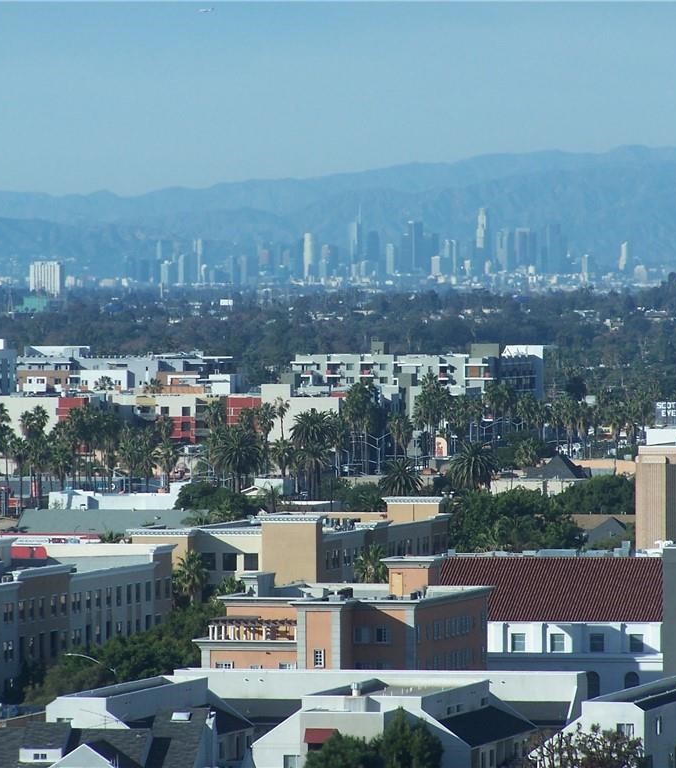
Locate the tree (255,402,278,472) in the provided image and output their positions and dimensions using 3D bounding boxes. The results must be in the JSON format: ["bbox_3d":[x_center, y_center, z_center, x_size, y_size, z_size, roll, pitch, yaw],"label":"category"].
[{"bbox_3d":[-13.170,11.080,1459.900,4.420,15.340,4.420,0,1,0],"label":"tree"}]

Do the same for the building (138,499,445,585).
[{"bbox_3d":[-4.560,19.850,822.500,20.000,15.000,64.000,0,1,12],"label":"building"}]

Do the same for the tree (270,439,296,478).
[{"bbox_3d":[-9.830,14.480,1429.890,4.690,9.300,4.690,0,1,0],"label":"tree"}]

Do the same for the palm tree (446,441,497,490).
[{"bbox_3d":[21.050,15.230,1250.090,7.880,12.640,7.880,0,1,0],"label":"palm tree"}]

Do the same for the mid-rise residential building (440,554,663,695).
[{"bbox_3d":[20.870,21.950,697.210,24.000,14.200,20.000,0,1,12],"label":"mid-rise residential building"}]

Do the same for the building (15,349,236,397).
[{"bbox_3d":[-47.290,3.800,1764.360,41.000,22.700,40.000,0,1,12],"label":"building"}]

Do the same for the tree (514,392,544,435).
[{"bbox_3d":[39.880,8.980,1659.500,5.860,14.410,5.860,0,1,0],"label":"tree"}]

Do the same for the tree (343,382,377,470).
[{"bbox_3d":[4.080,8.960,1502.970,6.450,18.480,6.450,0,1,0],"label":"tree"}]

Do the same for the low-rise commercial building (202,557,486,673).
[{"bbox_3d":[0.382,22.817,691.220,18.811,15.000,36.659,0,1,12],"label":"low-rise commercial building"}]

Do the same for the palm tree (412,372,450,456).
[{"bbox_3d":[18.350,7.630,1555.870,7.460,19.780,7.460,0,1,0],"label":"palm tree"}]

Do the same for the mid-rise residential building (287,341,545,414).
[{"bbox_3d":[17.048,3.412,1763.515,46.183,25.000,52.000,0,1,12],"label":"mid-rise residential building"}]

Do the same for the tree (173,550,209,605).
[{"bbox_3d":[-13.950,22.637,749.722,3.405,13.789,3.405,0,1,12],"label":"tree"}]

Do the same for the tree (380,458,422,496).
[{"bbox_3d":[9.610,16.750,1200.070,6.360,10.950,6.360,0,1,0],"label":"tree"}]

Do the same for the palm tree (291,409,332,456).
[{"bbox_3d":[-4.630,11.990,1384.940,7.340,15.420,7.340,0,1,0],"label":"palm tree"}]

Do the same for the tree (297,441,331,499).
[{"bbox_3d":[-3.890,15.360,1260.080,5.400,12.120,5.400,0,1,0],"label":"tree"}]

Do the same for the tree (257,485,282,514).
[{"bbox_3d":[-9.420,18.770,1090.070,3.570,9.900,3.570,0,1,0],"label":"tree"}]

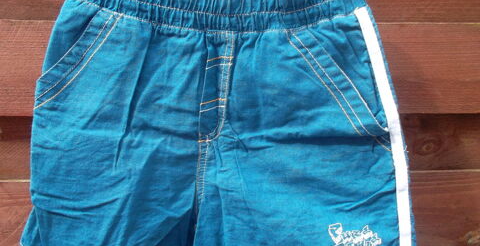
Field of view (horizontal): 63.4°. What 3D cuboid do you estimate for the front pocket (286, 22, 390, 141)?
[{"bbox_3d":[0.094,-0.041,0.377,0.095,0.112,0.020,-2,14,-9],"label":"front pocket"}]

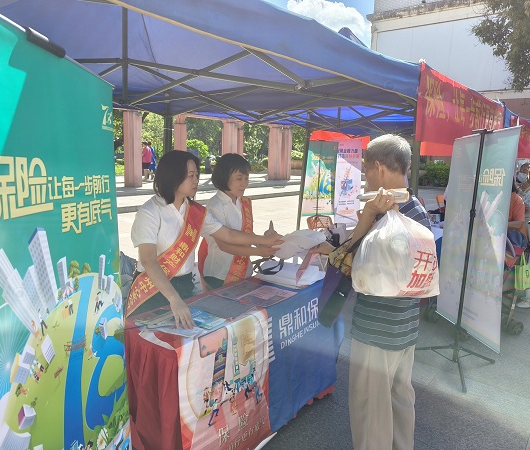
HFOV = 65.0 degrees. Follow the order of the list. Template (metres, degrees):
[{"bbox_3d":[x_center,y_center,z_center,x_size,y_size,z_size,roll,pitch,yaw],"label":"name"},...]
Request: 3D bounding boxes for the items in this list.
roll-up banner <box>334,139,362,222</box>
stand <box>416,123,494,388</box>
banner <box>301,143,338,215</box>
[{"bbox_3d":[1.815,-0.924,9.150,0.720,1.880,0.100,7,11,30],"label":"roll-up banner"},{"bbox_3d":[1.524,0.218,3.073,0.540,1.780,0.640,0,10,-10],"label":"stand"},{"bbox_3d":[1.171,-0.962,8.700,0.750,1.540,0.050,-1,10,-15],"label":"banner"}]

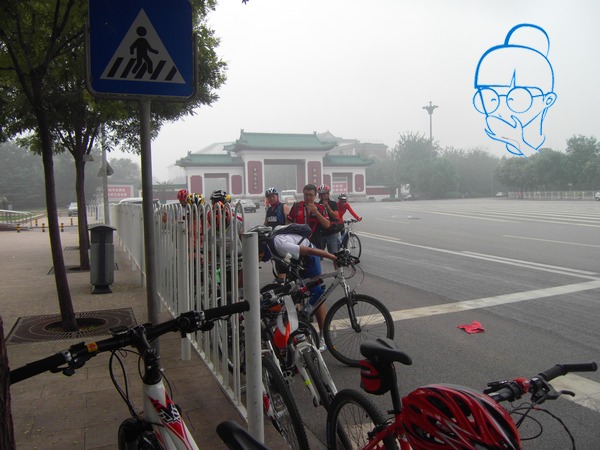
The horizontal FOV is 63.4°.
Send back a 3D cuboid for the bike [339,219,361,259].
[{"bbox_3d":[1.200,0.320,13.100,0.600,1.050,1.700,-3,3,-30],"label":"bike"}]

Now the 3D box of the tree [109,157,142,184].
[{"bbox_3d":[-30.564,-6.990,85.000,6.200,9.800,6.200,-1,3,0],"label":"tree"}]

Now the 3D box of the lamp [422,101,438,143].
[{"bbox_3d":[25.546,-13.830,95.000,3.000,20.100,3.000,-1,3,0],"label":"lamp"}]

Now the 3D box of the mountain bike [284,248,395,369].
[{"bbox_3d":[0.170,0.759,4.770,1.680,1.060,0.600,1,4,40],"label":"mountain bike"}]

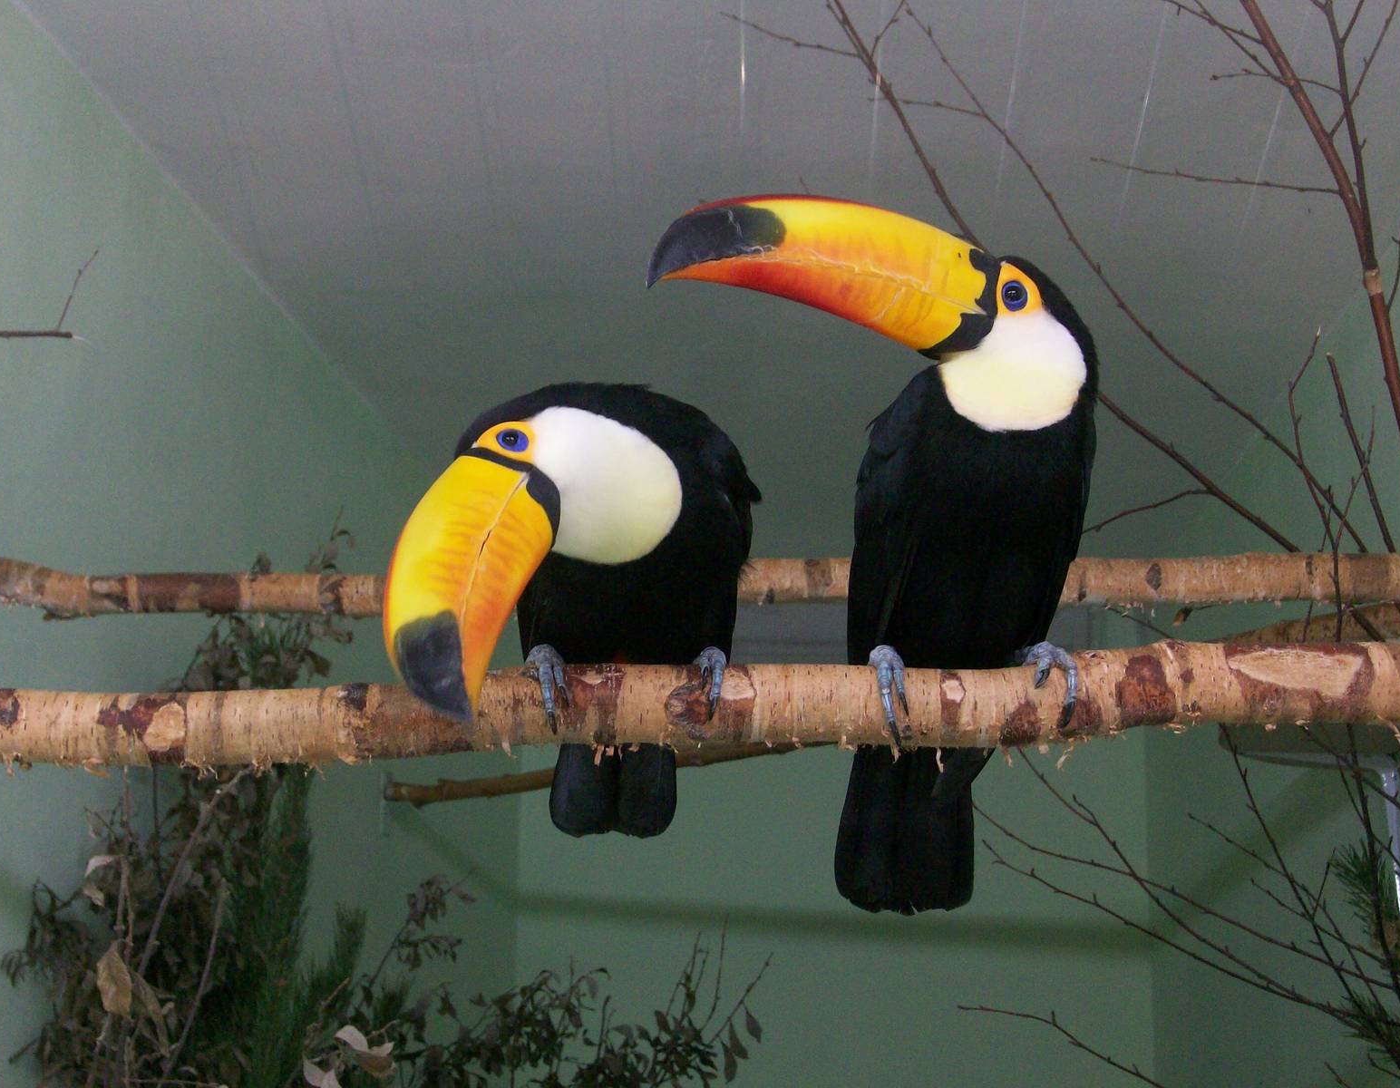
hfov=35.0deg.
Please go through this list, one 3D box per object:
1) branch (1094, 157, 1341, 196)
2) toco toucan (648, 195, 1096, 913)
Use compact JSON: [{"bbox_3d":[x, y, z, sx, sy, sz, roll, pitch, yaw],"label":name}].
[{"bbox_3d":[0.405,-0.290,1.750,0.194,0.012,0.030,8,-12,0],"label":"branch"},{"bbox_3d":[0.081,0.017,1.236,0.258,0.360,0.205,3,-12,-12],"label":"toco toucan"}]

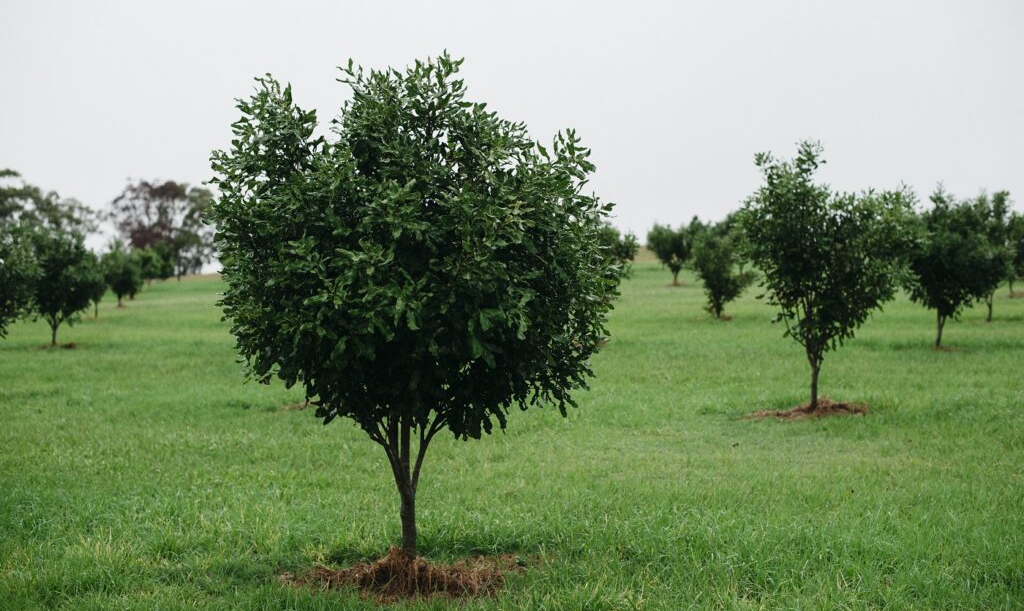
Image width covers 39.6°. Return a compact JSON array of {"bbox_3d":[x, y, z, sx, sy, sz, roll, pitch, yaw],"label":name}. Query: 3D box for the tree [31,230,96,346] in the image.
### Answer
[{"bbox_3d":[-8.243,-0.329,26.000,1.281,2.122,1.281,0,2,0],"label":"tree"}]

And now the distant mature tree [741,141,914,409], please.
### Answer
[{"bbox_3d":[3.153,-0.300,14.200,1.740,2.670,1.650,0,1,0],"label":"distant mature tree"}]

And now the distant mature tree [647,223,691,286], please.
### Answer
[{"bbox_3d":[6.318,-2.046,57.000,1.850,2.500,1.800,0,1,0],"label":"distant mature tree"}]

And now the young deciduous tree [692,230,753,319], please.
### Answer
[{"bbox_3d":[4.592,-0.687,31.000,1.309,1.985,1.309,0,2,0],"label":"young deciduous tree"}]

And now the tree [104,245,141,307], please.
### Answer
[{"bbox_3d":[-12.335,-0.934,45.000,1.267,1.995,1.267,0,2,0],"label":"tree"}]

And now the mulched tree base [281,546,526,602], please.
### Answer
[{"bbox_3d":[-0.565,1.396,7.400,1.260,0.190,1.100,0,1,0],"label":"mulched tree base"}]

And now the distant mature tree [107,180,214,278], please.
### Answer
[{"bbox_3d":[-27.626,-5.990,112.000,8.670,7.882,7.803,0,2,0],"label":"distant mature tree"}]

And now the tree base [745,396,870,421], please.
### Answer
[{"bbox_3d":[2.943,1.049,14.200,1.200,0.200,1.100,0,1,0],"label":"tree base"}]

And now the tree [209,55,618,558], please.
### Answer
[{"bbox_3d":[-0.520,0.011,7.500,2.120,2.650,2.000,0,1,0],"label":"tree"}]

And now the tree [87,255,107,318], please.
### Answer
[{"bbox_3d":[-12.881,-0.681,44.000,0.900,2.100,0.900,0,1,0],"label":"tree"}]

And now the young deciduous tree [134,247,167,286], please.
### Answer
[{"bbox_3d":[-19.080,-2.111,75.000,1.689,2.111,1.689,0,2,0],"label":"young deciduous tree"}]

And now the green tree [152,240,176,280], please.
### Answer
[{"bbox_3d":[-21.520,-2.849,88.000,1.600,2.500,1.600,0,1,0],"label":"green tree"}]

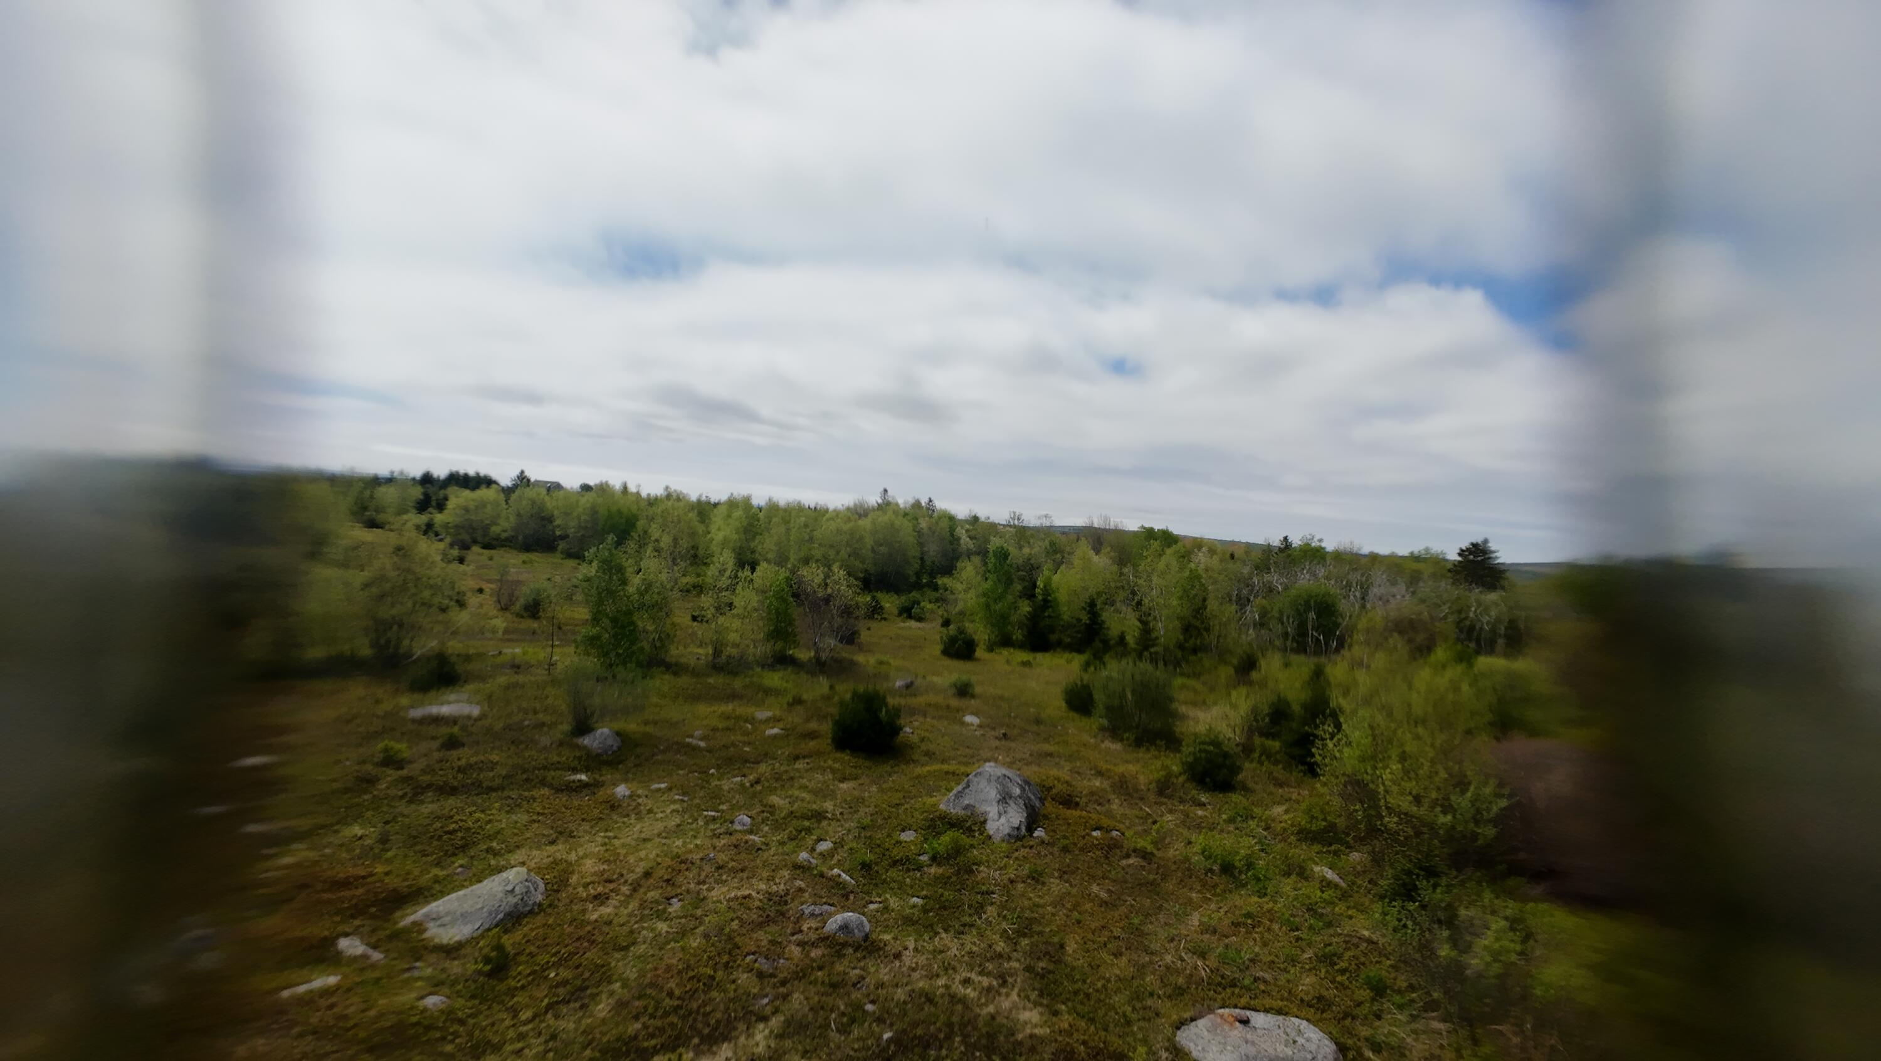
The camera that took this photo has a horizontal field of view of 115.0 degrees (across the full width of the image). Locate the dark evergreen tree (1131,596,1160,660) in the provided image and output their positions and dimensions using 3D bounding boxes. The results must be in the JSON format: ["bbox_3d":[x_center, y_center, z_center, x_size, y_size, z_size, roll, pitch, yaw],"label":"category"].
[{"bbox_3d":[8.041,3.851,23.488,1.150,2.590,1.100,4,1,20],"label":"dark evergreen tree"}]

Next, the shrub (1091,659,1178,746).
[{"bbox_3d":[4.708,4.056,14.533,2.110,1.890,2.000,4,1,19],"label":"shrub"}]

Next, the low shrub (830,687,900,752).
[{"bbox_3d":[-1.425,3.617,11.535,1.342,1.176,1.275,4,0,-6],"label":"low shrub"}]

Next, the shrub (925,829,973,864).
[{"bbox_3d":[0.118,4.223,8.126,0.640,0.256,0.576,4,0,3],"label":"shrub"}]

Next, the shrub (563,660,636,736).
[{"bbox_3d":[-7.146,3.421,12.551,1.510,1.470,1.430,4,1,-29],"label":"shrub"}]

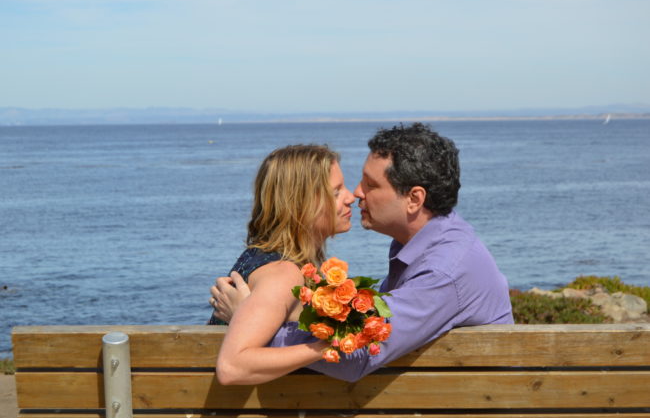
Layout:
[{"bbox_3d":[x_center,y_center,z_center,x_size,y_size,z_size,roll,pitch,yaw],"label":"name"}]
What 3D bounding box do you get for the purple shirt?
[{"bbox_3d":[0.150,0.265,3.570,0.580,0.550,0.520,-4,2,18],"label":"purple shirt"}]

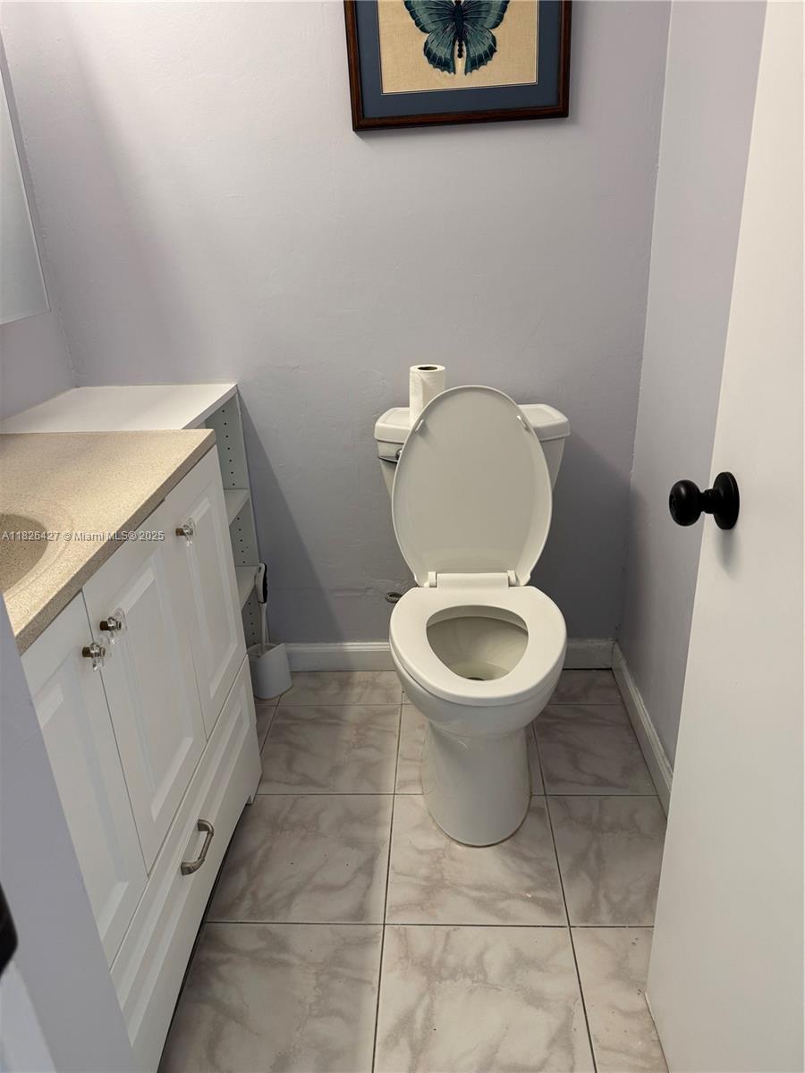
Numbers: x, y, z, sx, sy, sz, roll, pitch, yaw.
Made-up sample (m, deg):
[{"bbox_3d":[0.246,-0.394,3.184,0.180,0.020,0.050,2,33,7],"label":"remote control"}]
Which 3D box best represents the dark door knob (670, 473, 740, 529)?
[{"bbox_3d":[0.338,-0.040,0.850,0.066,0.062,0.062,-1,23,3],"label":"dark door knob"}]

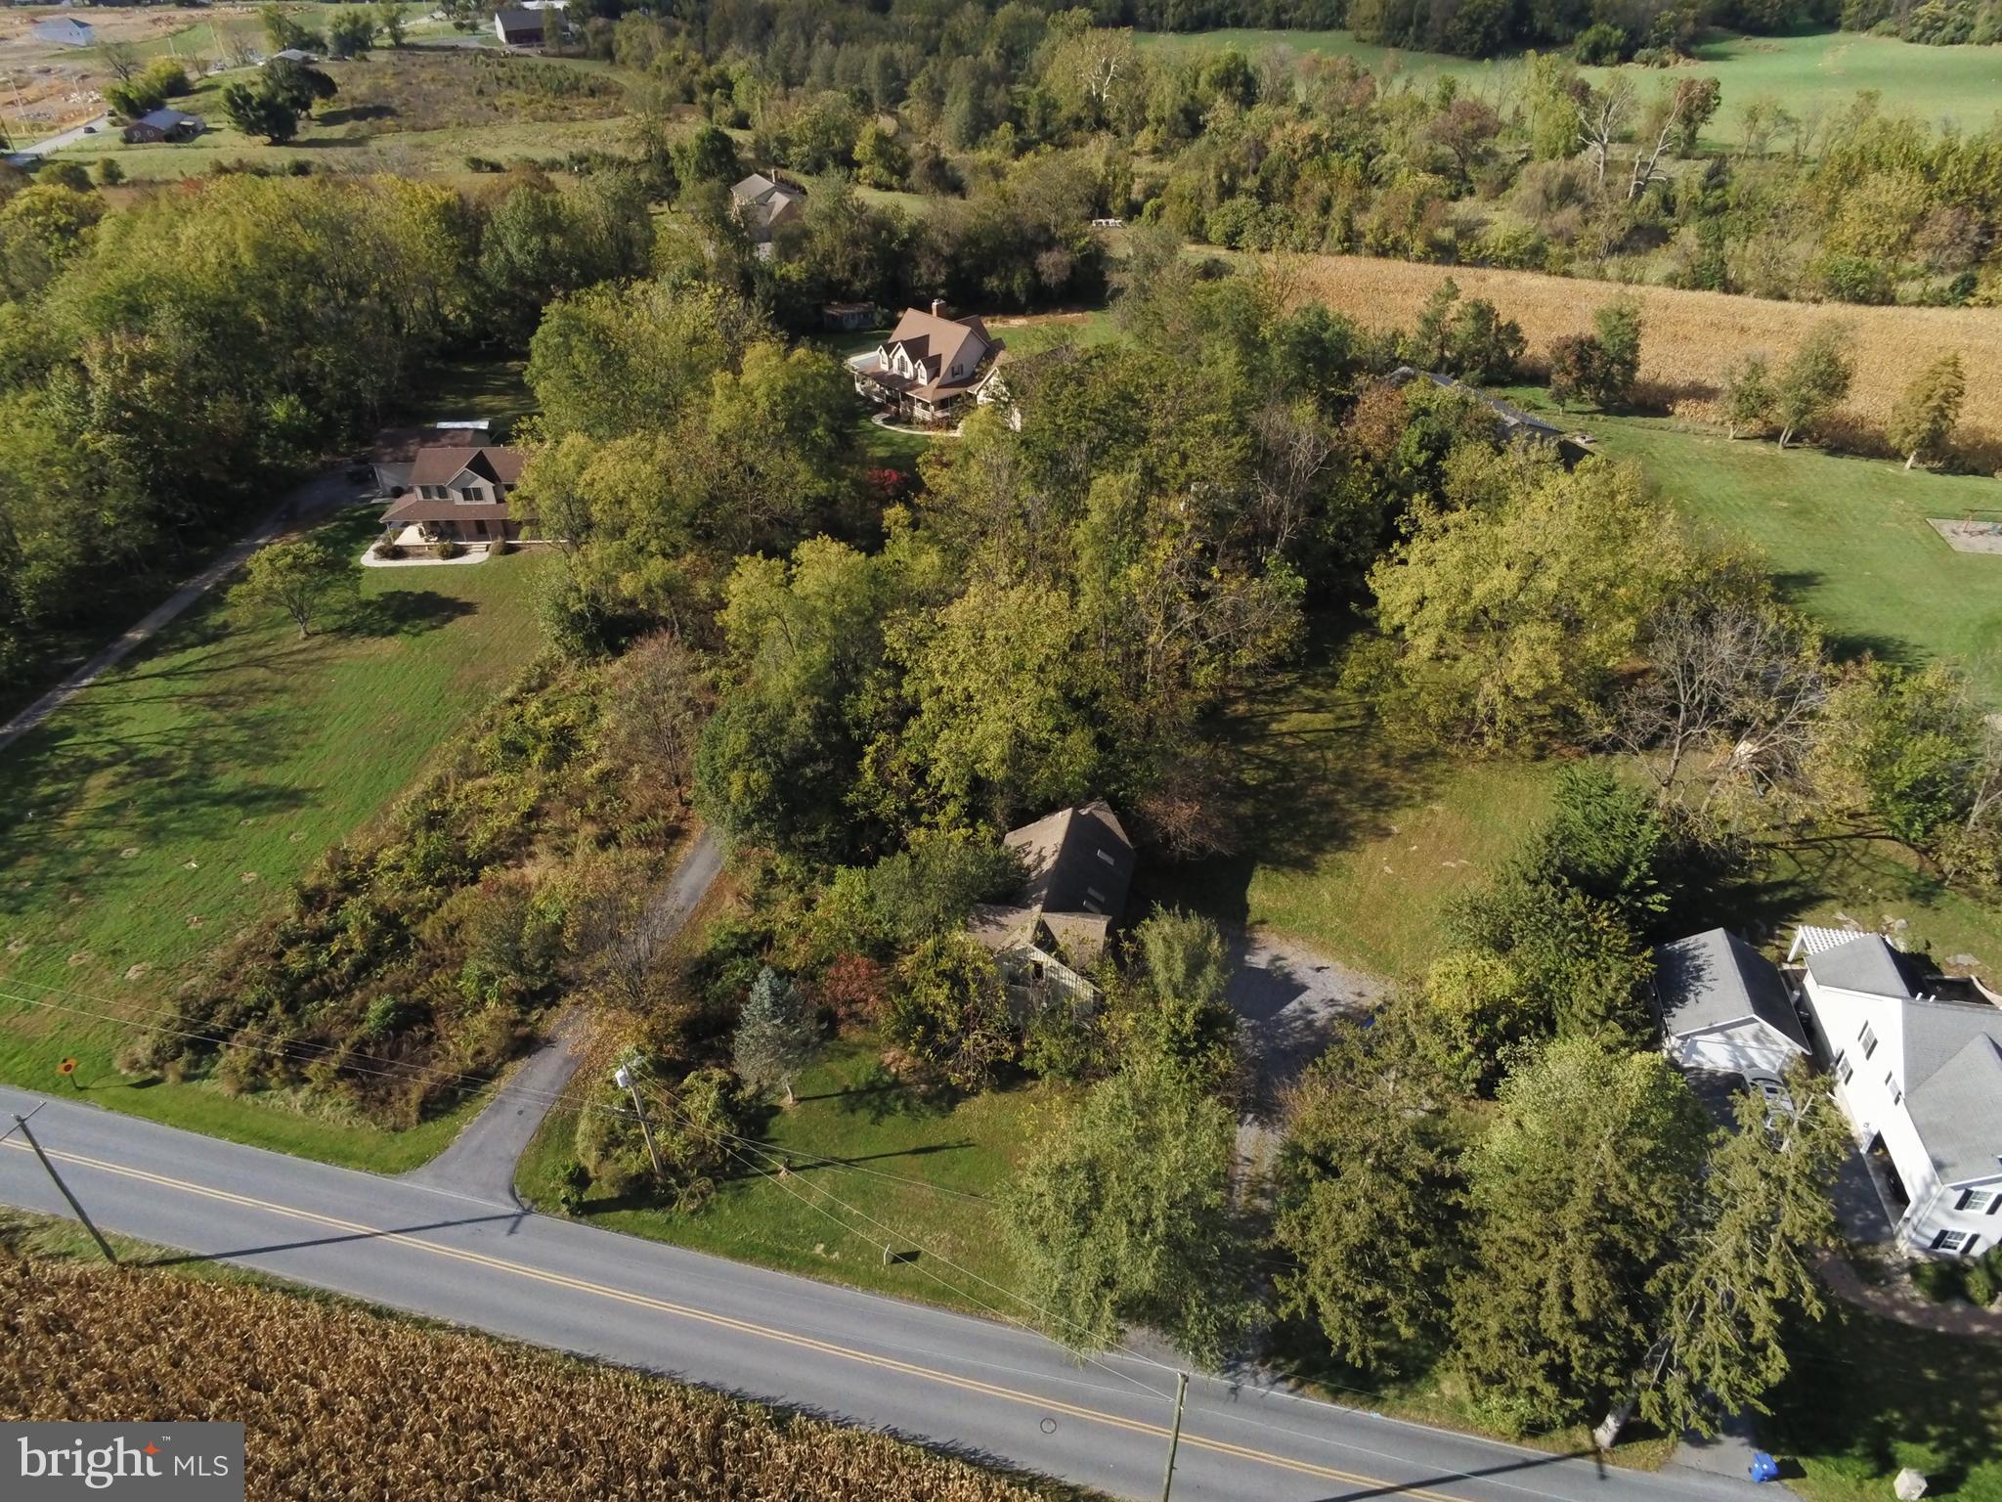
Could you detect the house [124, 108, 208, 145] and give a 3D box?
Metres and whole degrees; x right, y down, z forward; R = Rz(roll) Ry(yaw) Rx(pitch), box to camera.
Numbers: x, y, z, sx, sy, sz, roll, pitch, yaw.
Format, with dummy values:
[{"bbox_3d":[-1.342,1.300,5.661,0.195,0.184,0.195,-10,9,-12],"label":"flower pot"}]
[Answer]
[{"bbox_3d":[-178.517,-133.093,282.540,10.500,4.600,16.500,-4,36,-5],"label":"house"}]

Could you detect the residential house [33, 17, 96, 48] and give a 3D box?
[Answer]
[{"bbox_3d":[-289.043,-222.515,411.281,15.500,7.800,9.000,2,36,5],"label":"residential house"}]

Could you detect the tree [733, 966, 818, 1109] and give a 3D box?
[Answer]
[{"bbox_3d":[-11.354,14.597,67.954,4.680,9.570,4.680,-1,35,0],"label":"tree"}]

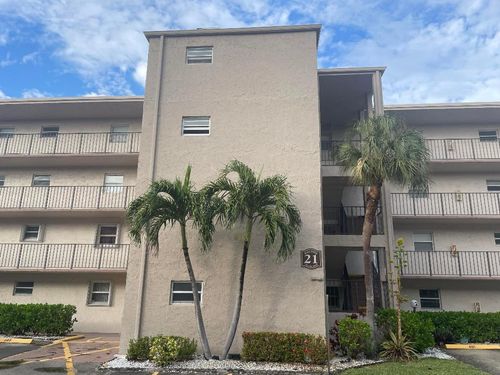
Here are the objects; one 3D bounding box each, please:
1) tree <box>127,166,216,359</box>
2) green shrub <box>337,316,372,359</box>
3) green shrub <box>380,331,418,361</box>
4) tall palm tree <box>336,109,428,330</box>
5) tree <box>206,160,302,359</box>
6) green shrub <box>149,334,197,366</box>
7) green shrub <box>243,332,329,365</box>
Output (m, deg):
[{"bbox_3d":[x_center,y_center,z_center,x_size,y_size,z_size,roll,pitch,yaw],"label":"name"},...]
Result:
[{"bbox_3d":[-2.163,1.878,9.976,2.500,5.082,2.200,0,-15,5],"label":"tree"},{"bbox_3d":[2.883,4.160,10.369,0.975,1.079,1.050,0,-15,5],"label":"green shrub"},{"bbox_3d":[4.135,4.368,10.410,1.022,0.749,1.050,0,-15,5],"label":"green shrub"},{"bbox_3d":[4.110,1.177,11.272,2.787,7.356,2.600,0,-15,5],"label":"tall palm tree"},{"bbox_3d":[0.083,1.792,9.800,2.579,5.247,2.300,0,-15,5],"label":"tree"},{"bbox_3d":[-1.945,4.045,9.425,1.227,0.619,1.050,0,-15,5],"label":"green shrub"},{"bbox_3d":[0.870,4.097,9.577,2.235,0.711,0.750,0,-15,5],"label":"green shrub"}]

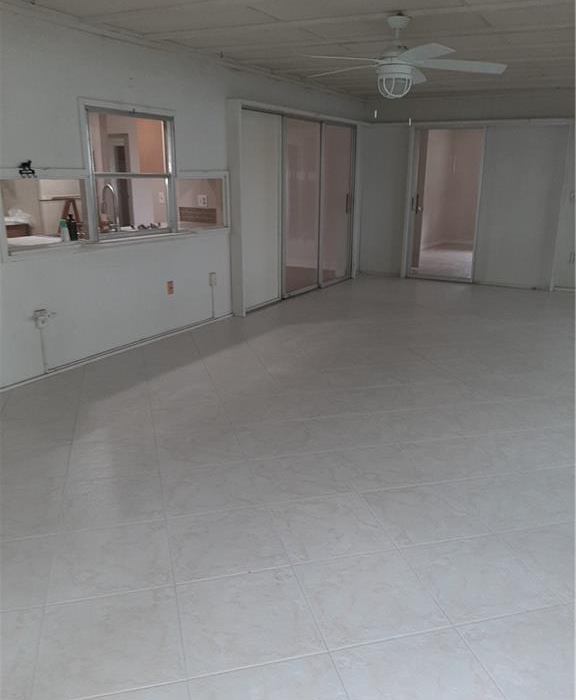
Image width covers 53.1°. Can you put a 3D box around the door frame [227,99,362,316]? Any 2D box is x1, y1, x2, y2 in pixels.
[{"bbox_3d":[0.221,-1.678,6.779,0.164,2.046,2.821,10,19,29],"label":"door frame"}]

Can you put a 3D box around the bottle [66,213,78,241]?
[{"bbox_3d":[-1.604,-0.909,4.288,0.072,0.201,0.068,10,19,29],"label":"bottle"}]

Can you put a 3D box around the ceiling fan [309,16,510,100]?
[{"bbox_3d":[0.675,-1.845,3.630,1.310,0.463,1.310,10,19,29],"label":"ceiling fan"}]

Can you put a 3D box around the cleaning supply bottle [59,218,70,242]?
[{"bbox_3d":[-1.648,-0.877,4.245,0.066,0.171,0.066,10,19,29],"label":"cleaning supply bottle"}]

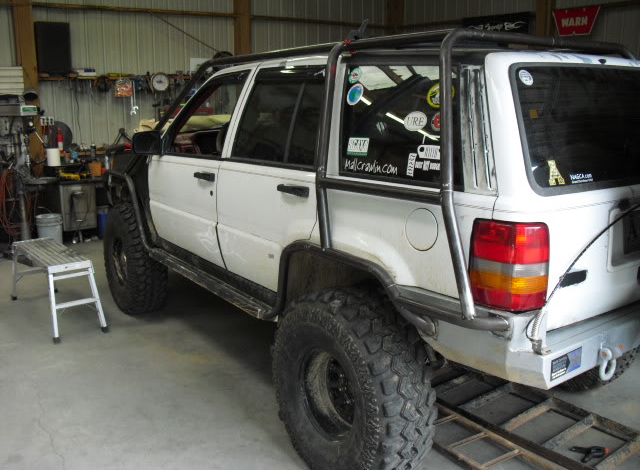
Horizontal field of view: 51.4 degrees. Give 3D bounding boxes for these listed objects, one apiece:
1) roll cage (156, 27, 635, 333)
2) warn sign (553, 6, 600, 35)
[{"bbox_3d":[0.430,-0.523,3.560,1.800,0.980,2.850,-9,16,-35],"label":"roll cage"},{"bbox_3d":[3.400,-2.830,8.820,0.020,0.345,0.700,-10,16,-36],"label":"warn sign"}]

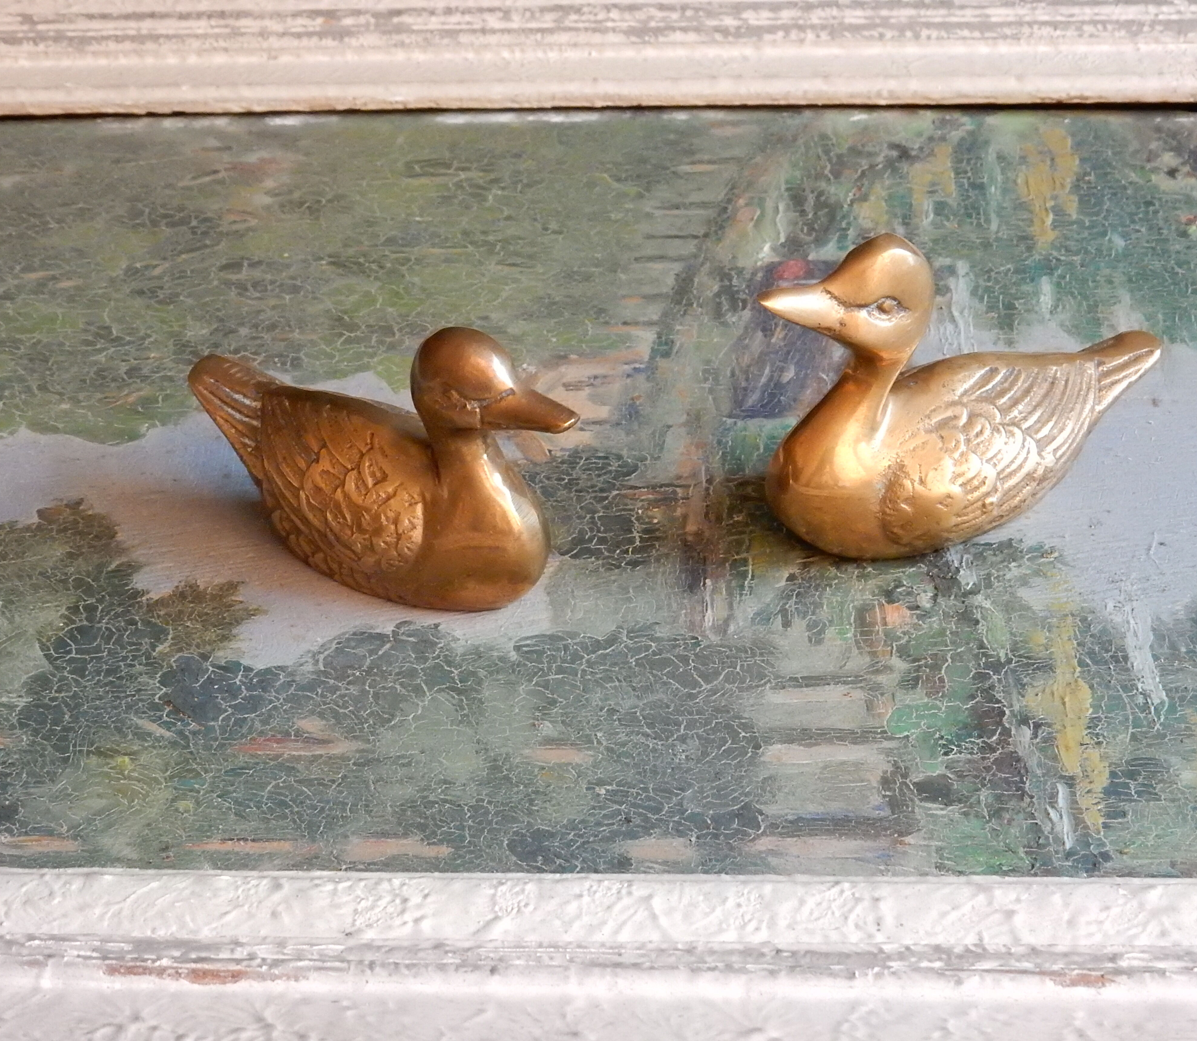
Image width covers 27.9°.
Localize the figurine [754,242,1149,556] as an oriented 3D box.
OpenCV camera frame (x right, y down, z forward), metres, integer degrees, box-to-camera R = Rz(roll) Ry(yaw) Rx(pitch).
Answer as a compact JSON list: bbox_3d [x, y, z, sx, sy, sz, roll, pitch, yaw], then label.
[{"bbox_3d":[0.073,-0.029,0.485,0.086,0.069,0.041,-9,38,-12],"label":"figurine"}]

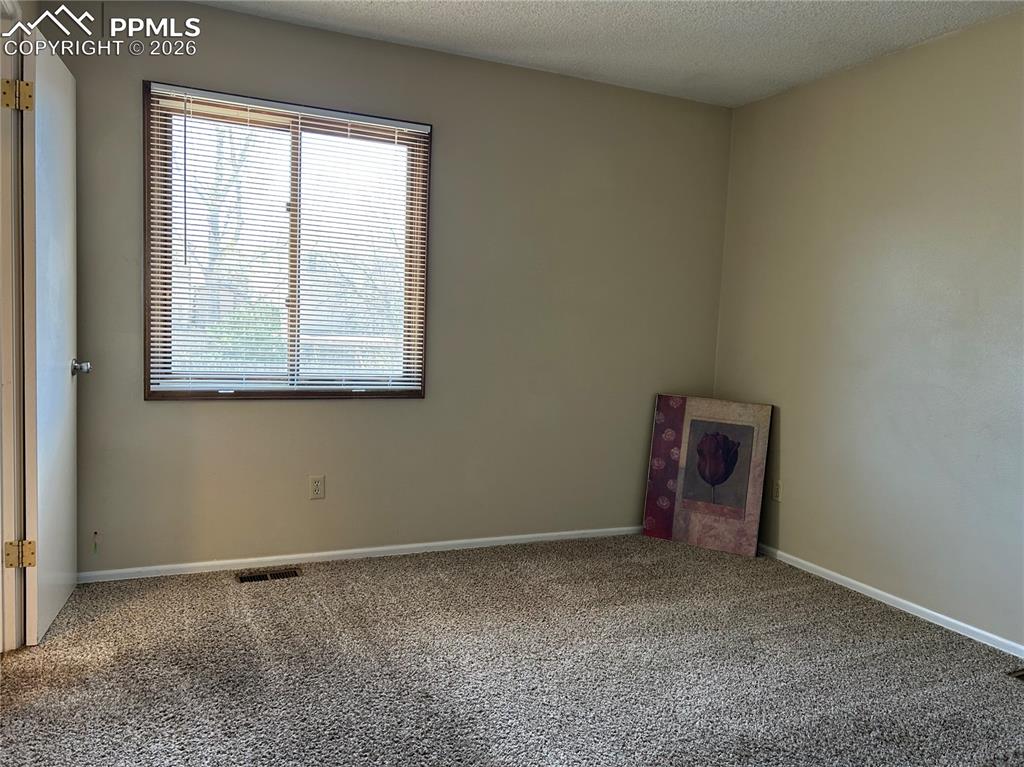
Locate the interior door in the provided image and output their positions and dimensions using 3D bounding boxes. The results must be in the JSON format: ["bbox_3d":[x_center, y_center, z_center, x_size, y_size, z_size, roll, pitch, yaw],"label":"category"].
[{"bbox_3d":[-1.674,-0.153,2.805,0.036,2.032,0.610,1,4,-18],"label":"interior door"}]

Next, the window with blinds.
[{"bbox_3d":[-0.982,-0.584,3.486,1.237,1.314,0.090,0,5,-24],"label":"window with blinds"}]

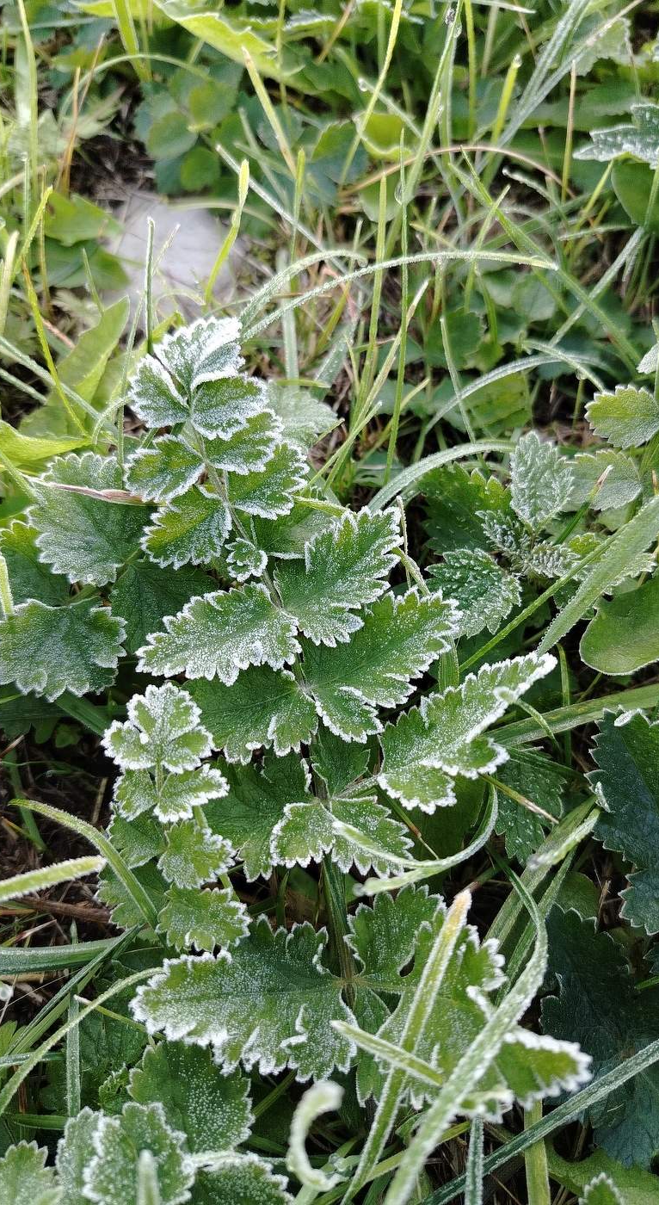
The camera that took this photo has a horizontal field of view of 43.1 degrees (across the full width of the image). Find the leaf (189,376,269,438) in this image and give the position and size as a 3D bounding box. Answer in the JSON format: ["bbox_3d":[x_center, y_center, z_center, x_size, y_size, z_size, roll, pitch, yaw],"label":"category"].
[{"bbox_3d":[-0.049,-0.097,0.411,0.042,0.014,0.046,-15,57,-17],"label":"leaf"}]

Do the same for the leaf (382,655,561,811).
[{"bbox_3d":[0.066,0.054,0.377,0.101,0.026,0.046,-31,61,-11],"label":"leaf"}]

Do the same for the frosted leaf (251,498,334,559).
[{"bbox_3d":[-0.017,-0.037,0.444,0.060,0.013,0.039,-36,63,-26],"label":"frosted leaf"}]

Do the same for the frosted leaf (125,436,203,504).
[{"bbox_3d":[-0.081,-0.065,0.410,0.040,0.014,0.029,-11,63,7],"label":"frosted leaf"}]

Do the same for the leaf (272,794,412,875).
[{"bbox_3d":[0.005,0.103,0.370,0.061,0.014,0.033,-5,74,-2],"label":"leaf"}]

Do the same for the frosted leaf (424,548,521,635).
[{"bbox_3d":[0.065,-0.004,0.386,0.043,0.017,0.047,-38,74,-5],"label":"frosted leaf"}]

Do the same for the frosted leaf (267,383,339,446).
[{"bbox_3d":[-0.019,-0.109,0.476,0.042,0.014,0.059,-19,58,-20],"label":"frosted leaf"}]

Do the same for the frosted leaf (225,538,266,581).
[{"bbox_3d":[-0.039,-0.021,0.395,0.019,0.009,0.020,-17,67,0],"label":"frosted leaf"}]

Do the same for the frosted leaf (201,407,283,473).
[{"bbox_3d":[-0.038,-0.070,0.375,0.039,0.013,0.024,-27,83,-8],"label":"frosted leaf"}]

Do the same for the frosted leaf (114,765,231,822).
[{"bbox_3d":[-0.070,0.084,0.370,0.051,0.016,0.027,0,60,0],"label":"frosted leaf"}]

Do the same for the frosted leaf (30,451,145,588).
[{"bbox_3d":[-0.126,-0.045,0.436,0.064,0.020,0.094,-36,60,-16],"label":"frosted leaf"}]

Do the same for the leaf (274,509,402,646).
[{"bbox_3d":[0.011,-0.011,0.350,0.067,0.018,0.046,-39,78,-9],"label":"leaf"}]

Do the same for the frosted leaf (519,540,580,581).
[{"bbox_3d":[0.123,-0.023,0.467,0.033,0.012,0.020,24,56,5],"label":"frosted leaf"}]

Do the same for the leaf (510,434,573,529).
[{"bbox_3d":[0.119,-0.068,0.468,0.036,0.013,0.059,2,75,1],"label":"leaf"}]

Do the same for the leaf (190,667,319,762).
[{"bbox_3d":[-0.036,0.052,0.406,0.058,0.018,0.060,-11,53,-5],"label":"leaf"}]

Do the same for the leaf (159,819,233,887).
[{"bbox_3d":[-0.051,0.096,0.320,0.027,0.012,0.024,8,64,-1],"label":"leaf"}]

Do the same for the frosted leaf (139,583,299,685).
[{"bbox_3d":[-0.050,0.014,0.382,0.075,0.020,0.041,-13,63,5],"label":"frosted leaf"}]

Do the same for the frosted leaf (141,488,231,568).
[{"bbox_3d":[-0.062,-0.033,0.365,0.042,0.014,0.040,-28,81,-11],"label":"frosted leaf"}]

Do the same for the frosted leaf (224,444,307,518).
[{"bbox_3d":[-0.026,-0.051,0.369,0.041,0.013,0.028,-28,81,-8],"label":"frosted leaf"}]

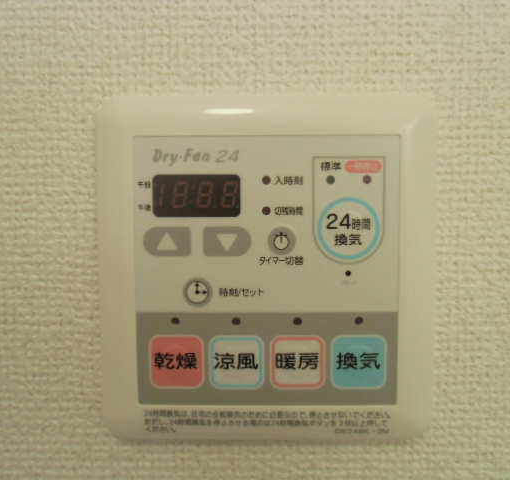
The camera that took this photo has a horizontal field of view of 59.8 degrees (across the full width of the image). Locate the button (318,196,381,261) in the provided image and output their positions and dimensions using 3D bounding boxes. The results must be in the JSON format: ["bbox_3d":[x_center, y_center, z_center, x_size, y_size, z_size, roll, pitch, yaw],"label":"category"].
[{"bbox_3d":[0.032,-0.004,0.149,0.021,0.021,0.002,0,3,0],"label":"button"}]

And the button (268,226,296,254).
[{"bbox_3d":[0.009,0.000,0.149,0.010,0.010,0.002,0,3,0],"label":"button"}]

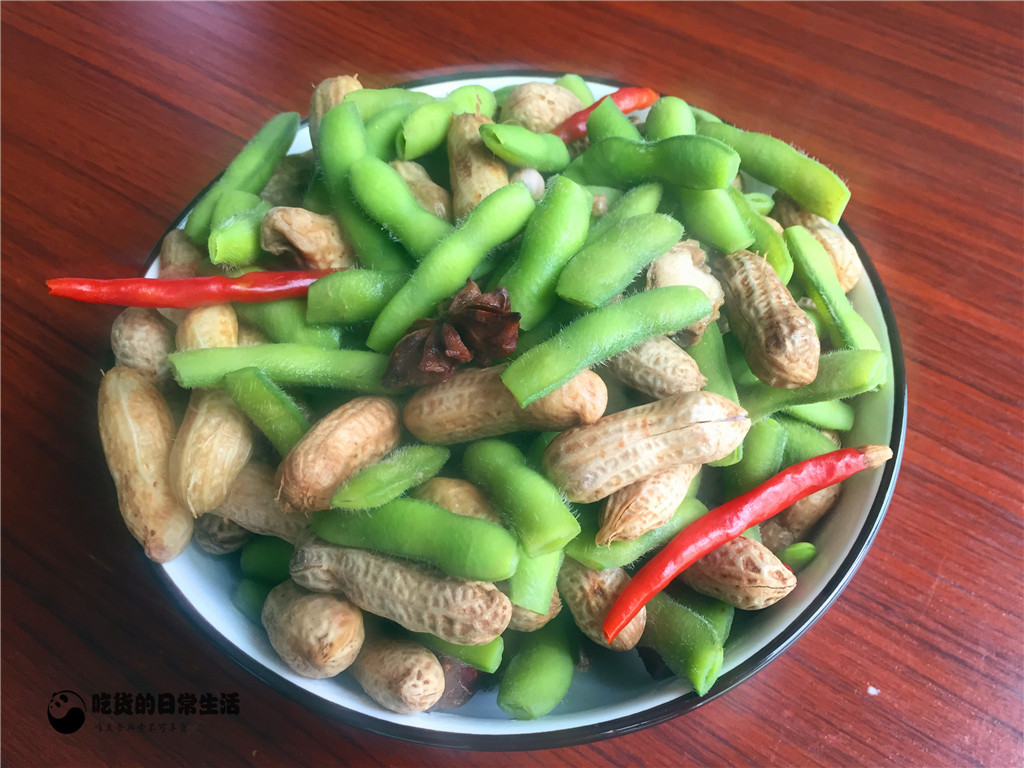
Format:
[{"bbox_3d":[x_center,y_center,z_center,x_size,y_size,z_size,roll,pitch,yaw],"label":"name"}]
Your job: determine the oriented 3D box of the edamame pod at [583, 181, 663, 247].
[{"bbox_3d":[0.022,-0.036,0.209,0.037,0.011,0.012,-41,64,-8],"label":"edamame pod"}]

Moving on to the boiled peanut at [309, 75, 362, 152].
[{"bbox_3d":[-0.049,-0.072,0.237,0.013,0.013,0.027,11,88,8],"label":"boiled peanut"}]

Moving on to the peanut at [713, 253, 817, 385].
[{"bbox_3d":[0.055,-0.015,0.189,0.016,0.016,0.033,-6,53,-4],"label":"peanut"}]

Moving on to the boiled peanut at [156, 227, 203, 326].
[{"bbox_3d":[-0.084,-0.027,0.216,0.011,0.011,0.034,-8,55,-4],"label":"boiled peanut"}]

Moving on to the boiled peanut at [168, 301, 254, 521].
[{"bbox_3d":[-0.065,0.005,0.186,0.016,0.015,0.047,-3,74,-2],"label":"boiled peanut"}]

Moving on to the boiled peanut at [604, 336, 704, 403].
[{"bbox_3d":[0.032,-0.010,0.194,0.014,0.013,0.032,-37,56,-17],"label":"boiled peanut"}]

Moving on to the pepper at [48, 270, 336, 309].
[{"bbox_3d":[-0.072,-0.022,0.194,0.070,0.009,0.009,0,58,8],"label":"pepper"}]

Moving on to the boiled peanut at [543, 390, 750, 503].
[{"bbox_3d":[0.028,0.012,0.175,0.044,0.015,0.016,-14,58,-6],"label":"boiled peanut"}]

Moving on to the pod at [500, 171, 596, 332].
[{"bbox_3d":[0.009,-0.031,0.197,0.014,0.011,0.042,13,68,12],"label":"pod"}]

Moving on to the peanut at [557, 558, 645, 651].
[{"bbox_3d":[0.019,0.046,0.189,0.016,0.015,0.026,-27,74,-12],"label":"peanut"}]

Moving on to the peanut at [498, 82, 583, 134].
[{"bbox_3d":[0.010,-0.071,0.232,0.026,0.016,0.016,34,64,17],"label":"peanut"}]

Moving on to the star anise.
[{"bbox_3d":[-0.013,-0.010,0.177,0.030,0.014,0.027,-8,67,-2],"label":"star anise"}]

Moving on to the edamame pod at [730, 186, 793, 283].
[{"bbox_3d":[0.058,-0.037,0.206,0.013,0.010,0.030,-11,57,-6],"label":"edamame pod"}]

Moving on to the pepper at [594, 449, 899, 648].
[{"bbox_3d":[0.048,0.028,0.173,0.075,0.009,0.013,-27,62,-18],"label":"pepper"}]

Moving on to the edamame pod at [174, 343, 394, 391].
[{"bbox_3d":[-0.047,-0.003,0.176,0.047,0.010,0.011,1,58,5],"label":"edamame pod"}]

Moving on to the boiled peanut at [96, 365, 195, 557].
[{"bbox_3d":[-0.078,0.016,0.181,0.018,0.017,0.047,-20,66,-11],"label":"boiled peanut"}]

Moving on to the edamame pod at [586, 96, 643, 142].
[{"bbox_3d":[0.033,-0.063,0.233,0.013,0.011,0.035,-26,74,-11],"label":"edamame pod"}]

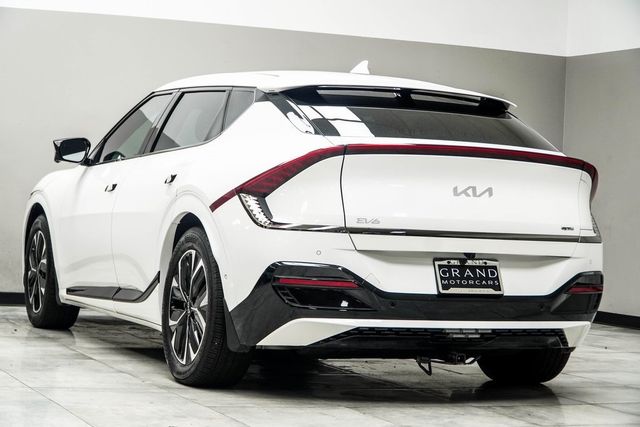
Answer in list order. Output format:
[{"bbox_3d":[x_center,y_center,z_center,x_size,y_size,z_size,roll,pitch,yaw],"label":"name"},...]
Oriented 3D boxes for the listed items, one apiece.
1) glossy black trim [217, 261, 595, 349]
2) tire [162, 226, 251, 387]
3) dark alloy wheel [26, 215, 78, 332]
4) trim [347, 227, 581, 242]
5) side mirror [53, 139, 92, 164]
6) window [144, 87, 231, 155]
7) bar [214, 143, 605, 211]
[{"bbox_3d":[0.536,0.421,5.836,1.850,0.395,0.500,2,0,-25],"label":"glossy black trim"},{"bbox_3d":[-0.502,0.425,6.106,0.245,0.735,0.735,2,0,-25],"label":"tire"},{"bbox_3d":[-1.744,0.385,8.727,0.245,0.735,0.735,2,0,-25],"label":"dark alloy wheel"},{"bbox_3d":[0.641,0.090,5.651,1.175,0.037,0.075,2,0,-25],"label":"trim"},{"bbox_3d":[-1.463,-0.363,7.891,0.220,0.155,0.170,2,0,-25],"label":"side mirror"},{"bbox_3d":[-0.626,-0.475,6.671,0.080,0.411,1.050,33,-13,-23],"label":"window"},{"bbox_3d":[0.514,-0.130,5.931,1.850,0.325,0.695,2,0,-25],"label":"bar"}]

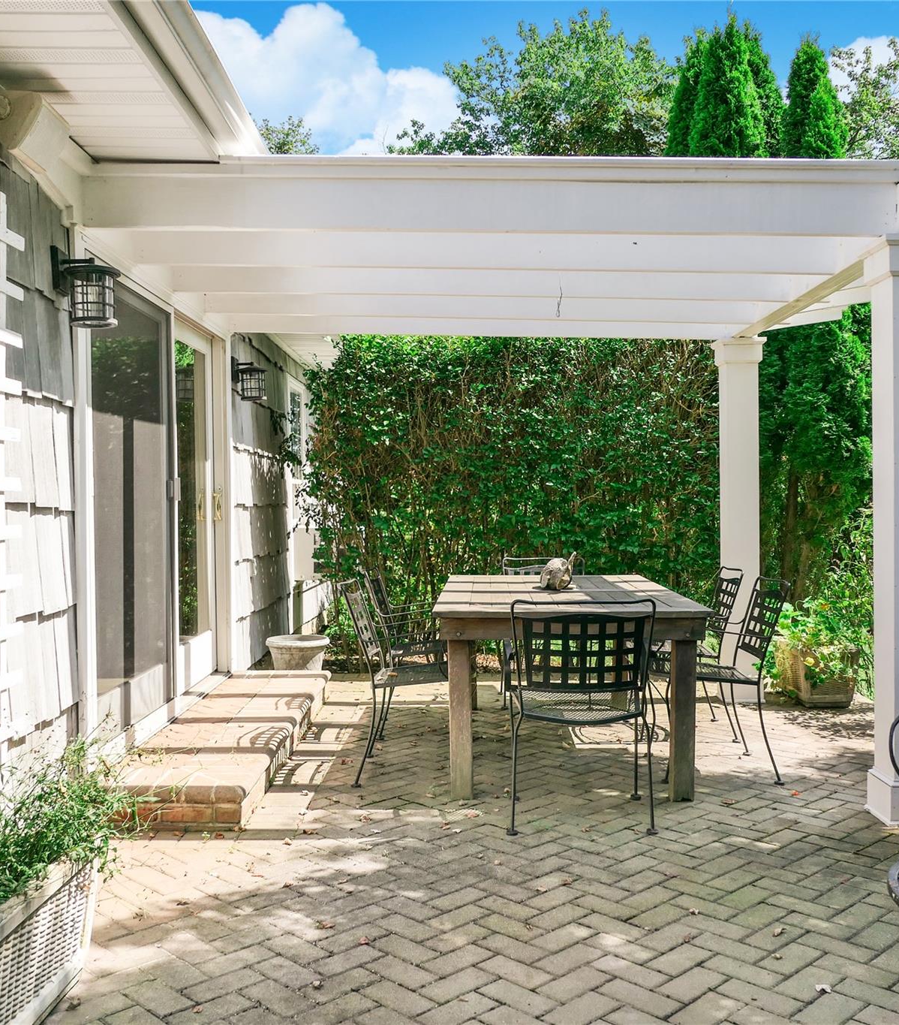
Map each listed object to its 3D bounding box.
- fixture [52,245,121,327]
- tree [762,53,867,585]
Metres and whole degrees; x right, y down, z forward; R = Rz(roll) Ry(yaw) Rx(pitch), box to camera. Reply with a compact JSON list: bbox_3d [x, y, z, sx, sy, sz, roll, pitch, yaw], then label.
[{"bbox_3d":[-1.262,-0.780,3.585,0.225,0.275,0.190,0,0,0],"label":"fixture"},{"bbox_3d":[2.920,-1.280,8.200,1.000,4.950,1.000,0,0,0],"label":"tree"}]

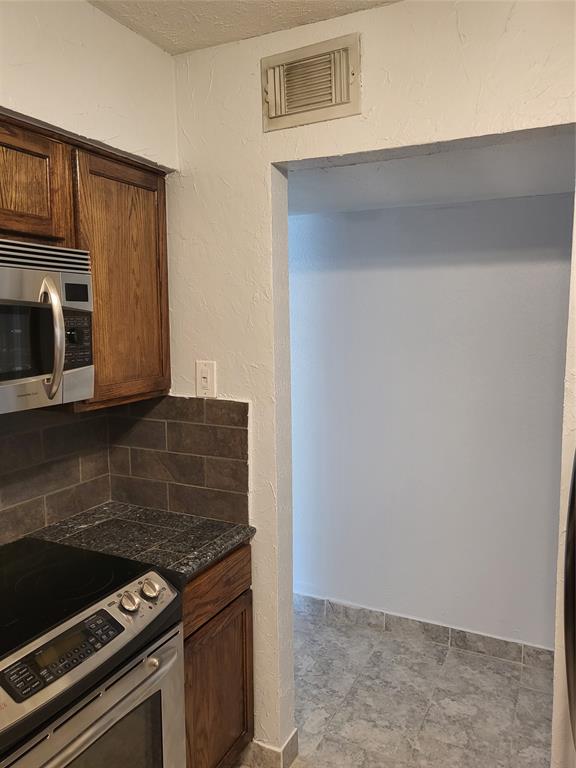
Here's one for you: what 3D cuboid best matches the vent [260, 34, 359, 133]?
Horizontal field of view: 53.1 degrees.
[{"bbox_3d":[0.055,-0.855,1.642,0.307,0.211,0.020,3,8,27],"label":"vent"}]

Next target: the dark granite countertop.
[{"bbox_3d":[-0.472,0.507,1.883,0.638,0.040,0.377,3,8,27],"label":"dark granite countertop"}]

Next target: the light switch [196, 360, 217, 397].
[{"bbox_3d":[-0.275,-0.014,1.922,0.078,0.122,0.013,3,8,27],"label":"light switch"}]

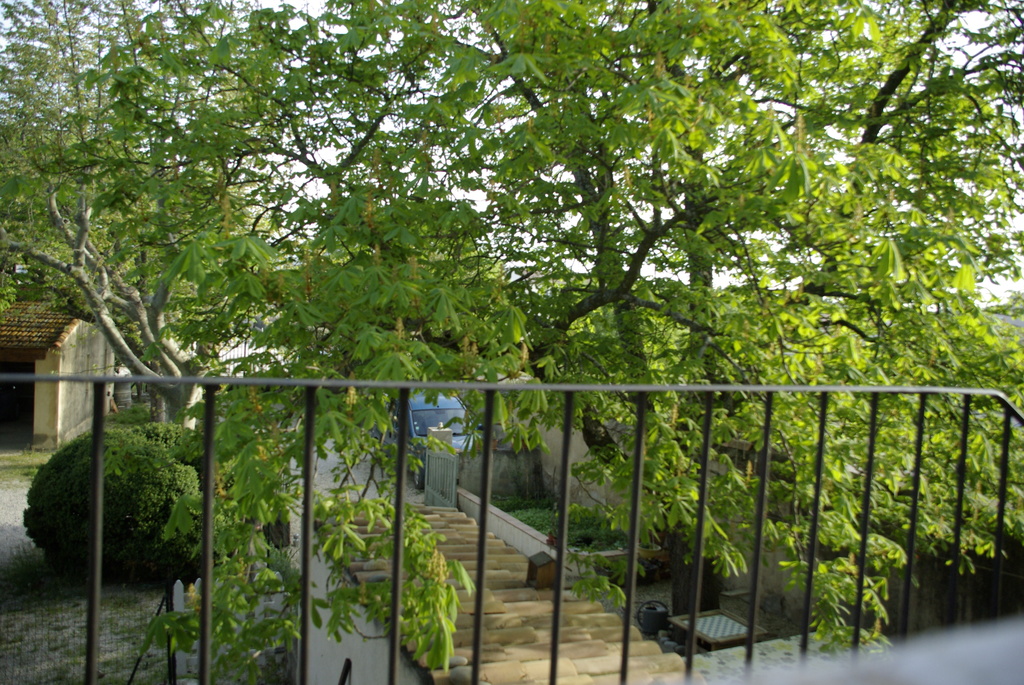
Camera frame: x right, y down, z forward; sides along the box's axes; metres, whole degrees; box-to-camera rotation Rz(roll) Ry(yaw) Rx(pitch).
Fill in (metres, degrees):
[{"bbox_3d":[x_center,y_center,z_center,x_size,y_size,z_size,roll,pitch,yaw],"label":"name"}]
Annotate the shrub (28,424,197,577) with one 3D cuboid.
[{"bbox_3d":[-5.150,2.070,10.150,2.200,1.870,2.150,3,2,0],"label":"shrub"}]

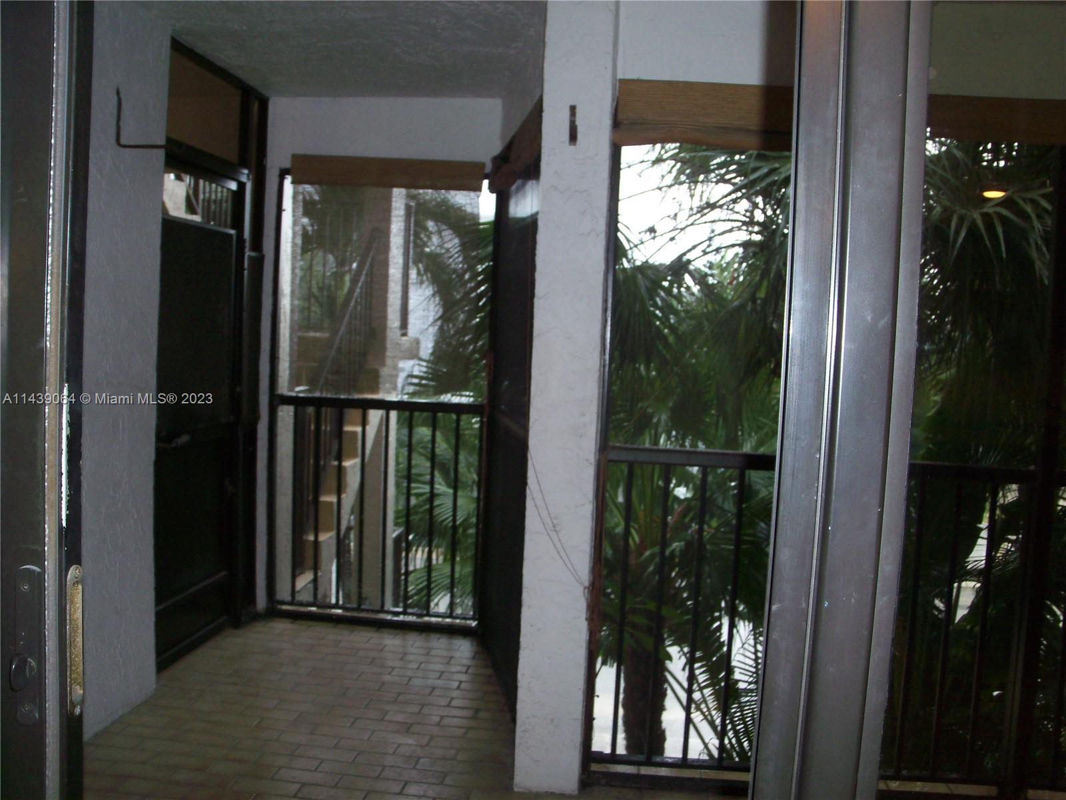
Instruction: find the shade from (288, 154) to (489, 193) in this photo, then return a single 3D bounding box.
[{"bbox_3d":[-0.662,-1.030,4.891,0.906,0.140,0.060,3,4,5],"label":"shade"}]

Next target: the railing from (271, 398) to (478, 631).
[{"bbox_3d":[-0.737,0.507,5.022,1.000,1.022,0.060,3,4,5],"label":"railing"}]

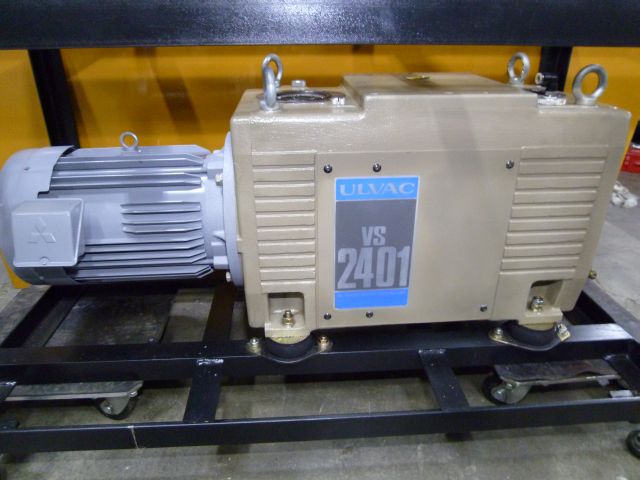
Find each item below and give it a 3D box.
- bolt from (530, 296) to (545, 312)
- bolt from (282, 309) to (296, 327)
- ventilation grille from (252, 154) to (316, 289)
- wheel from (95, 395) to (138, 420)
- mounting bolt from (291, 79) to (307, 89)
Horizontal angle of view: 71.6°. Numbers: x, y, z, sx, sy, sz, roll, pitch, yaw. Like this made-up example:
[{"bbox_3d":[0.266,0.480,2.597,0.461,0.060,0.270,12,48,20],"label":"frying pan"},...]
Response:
[{"bbox_3d":[0.403,0.119,0.822,0.022,0.024,0.022,-2,26,-3],"label":"bolt"},{"bbox_3d":[-0.055,0.140,0.803,0.023,0.025,0.023,-2,26,-3],"label":"bolt"},{"bbox_3d":[-0.050,-0.023,0.697,0.090,0.231,0.013,-2,26,-3],"label":"ventilation grille"},{"bbox_3d":[-0.390,0.310,0.854,0.070,0.070,0.027,-2,26,-3],"label":"wheel"},{"bbox_3d":[-0.042,-0.307,0.874,0.026,0.015,0.026,-2,26,-3],"label":"mounting bolt"}]

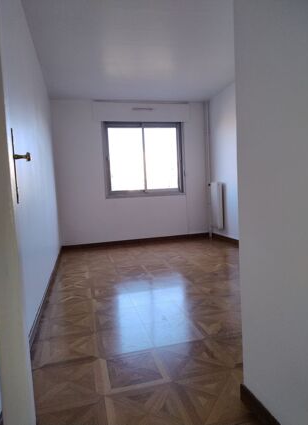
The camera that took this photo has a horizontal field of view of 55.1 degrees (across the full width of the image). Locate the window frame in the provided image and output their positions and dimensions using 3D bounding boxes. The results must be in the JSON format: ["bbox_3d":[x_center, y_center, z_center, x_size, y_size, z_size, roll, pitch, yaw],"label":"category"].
[{"bbox_3d":[-0.150,-0.931,5.246,1.463,1.299,0.100,-4,5,-14],"label":"window frame"}]

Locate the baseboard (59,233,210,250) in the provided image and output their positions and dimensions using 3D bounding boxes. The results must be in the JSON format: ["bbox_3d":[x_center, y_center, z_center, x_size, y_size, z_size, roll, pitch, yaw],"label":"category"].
[{"bbox_3d":[-0.222,0.519,5.278,2.731,0.073,0.020,-4,5,-14],"label":"baseboard"}]

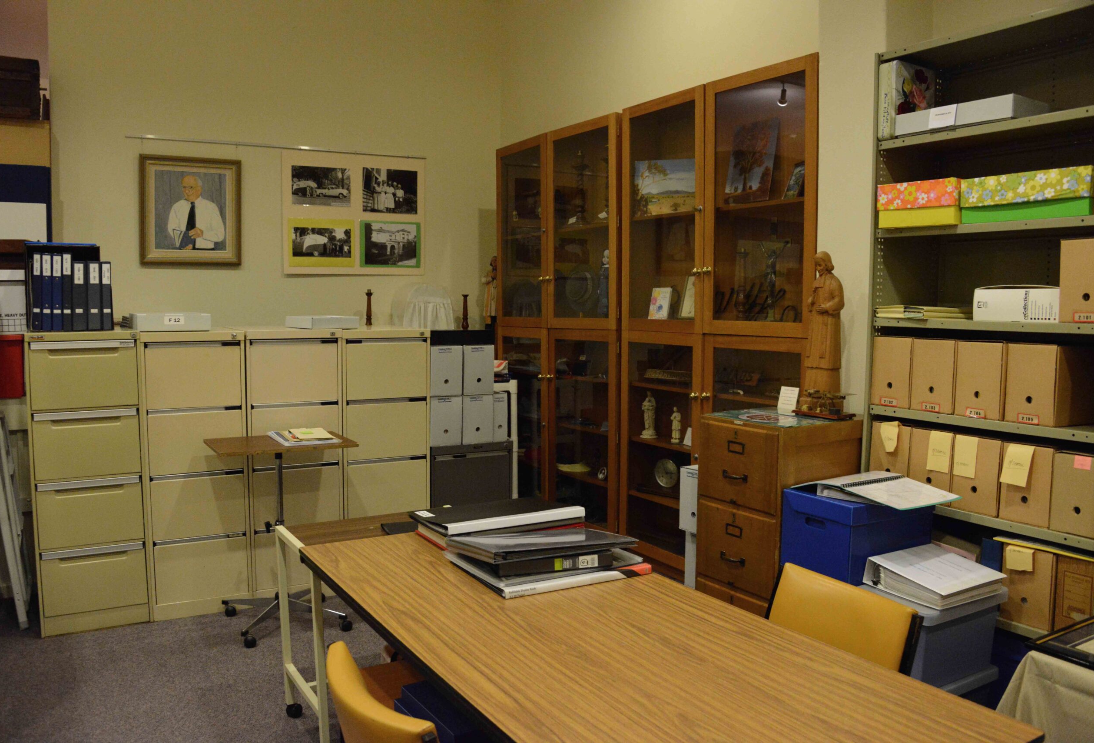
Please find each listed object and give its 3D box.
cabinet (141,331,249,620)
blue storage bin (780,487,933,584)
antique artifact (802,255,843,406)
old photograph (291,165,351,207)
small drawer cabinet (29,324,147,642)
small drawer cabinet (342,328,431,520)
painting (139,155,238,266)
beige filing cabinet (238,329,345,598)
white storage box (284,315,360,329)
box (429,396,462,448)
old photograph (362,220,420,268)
[{"bbox_3d":[-1.734,0.453,4.206,0.460,1.320,0.620,-2,5,-27],"label":"cabinet"},{"bbox_3d":[1.100,0.557,3.066,0.410,0.275,0.305,-3,6,-30],"label":"blue storage bin"},{"bbox_3d":[1.125,-0.158,3.497,0.130,0.652,0.140,-3,6,-32],"label":"antique artifact"},{"bbox_3d":[-1.294,-1.061,4.973,0.337,0.220,0.010,-3,6,-28],"label":"old photograph"},{"bbox_3d":[-2.166,0.478,4.146,0.450,1.346,0.620,-2,6,-25],"label":"small drawer cabinet"},{"bbox_3d":[-0.949,0.425,4.645,0.460,1.320,0.620,-2,5,-27],"label":"small drawer cabinet"},{"bbox_3d":[-1.909,-0.858,4.658,0.505,0.574,0.040,-3,6,-28],"label":"painting"},{"bbox_3d":[-1.357,0.444,4.529,0.453,1.346,0.620,-2,6,-25],"label":"beige filing cabinet"},{"bbox_3d":[-1.152,-0.253,4.516,0.257,0.060,0.370,-2,5,-27],"label":"white storage box"},{"bbox_3d":[-0.610,0.247,4.733,0.176,0.263,0.380,-2,6,-25],"label":"box"},{"bbox_3d":[-0.936,-0.761,5.196,0.375,0.276,0.010,-3,6,-28],"label":"old photograph"}]

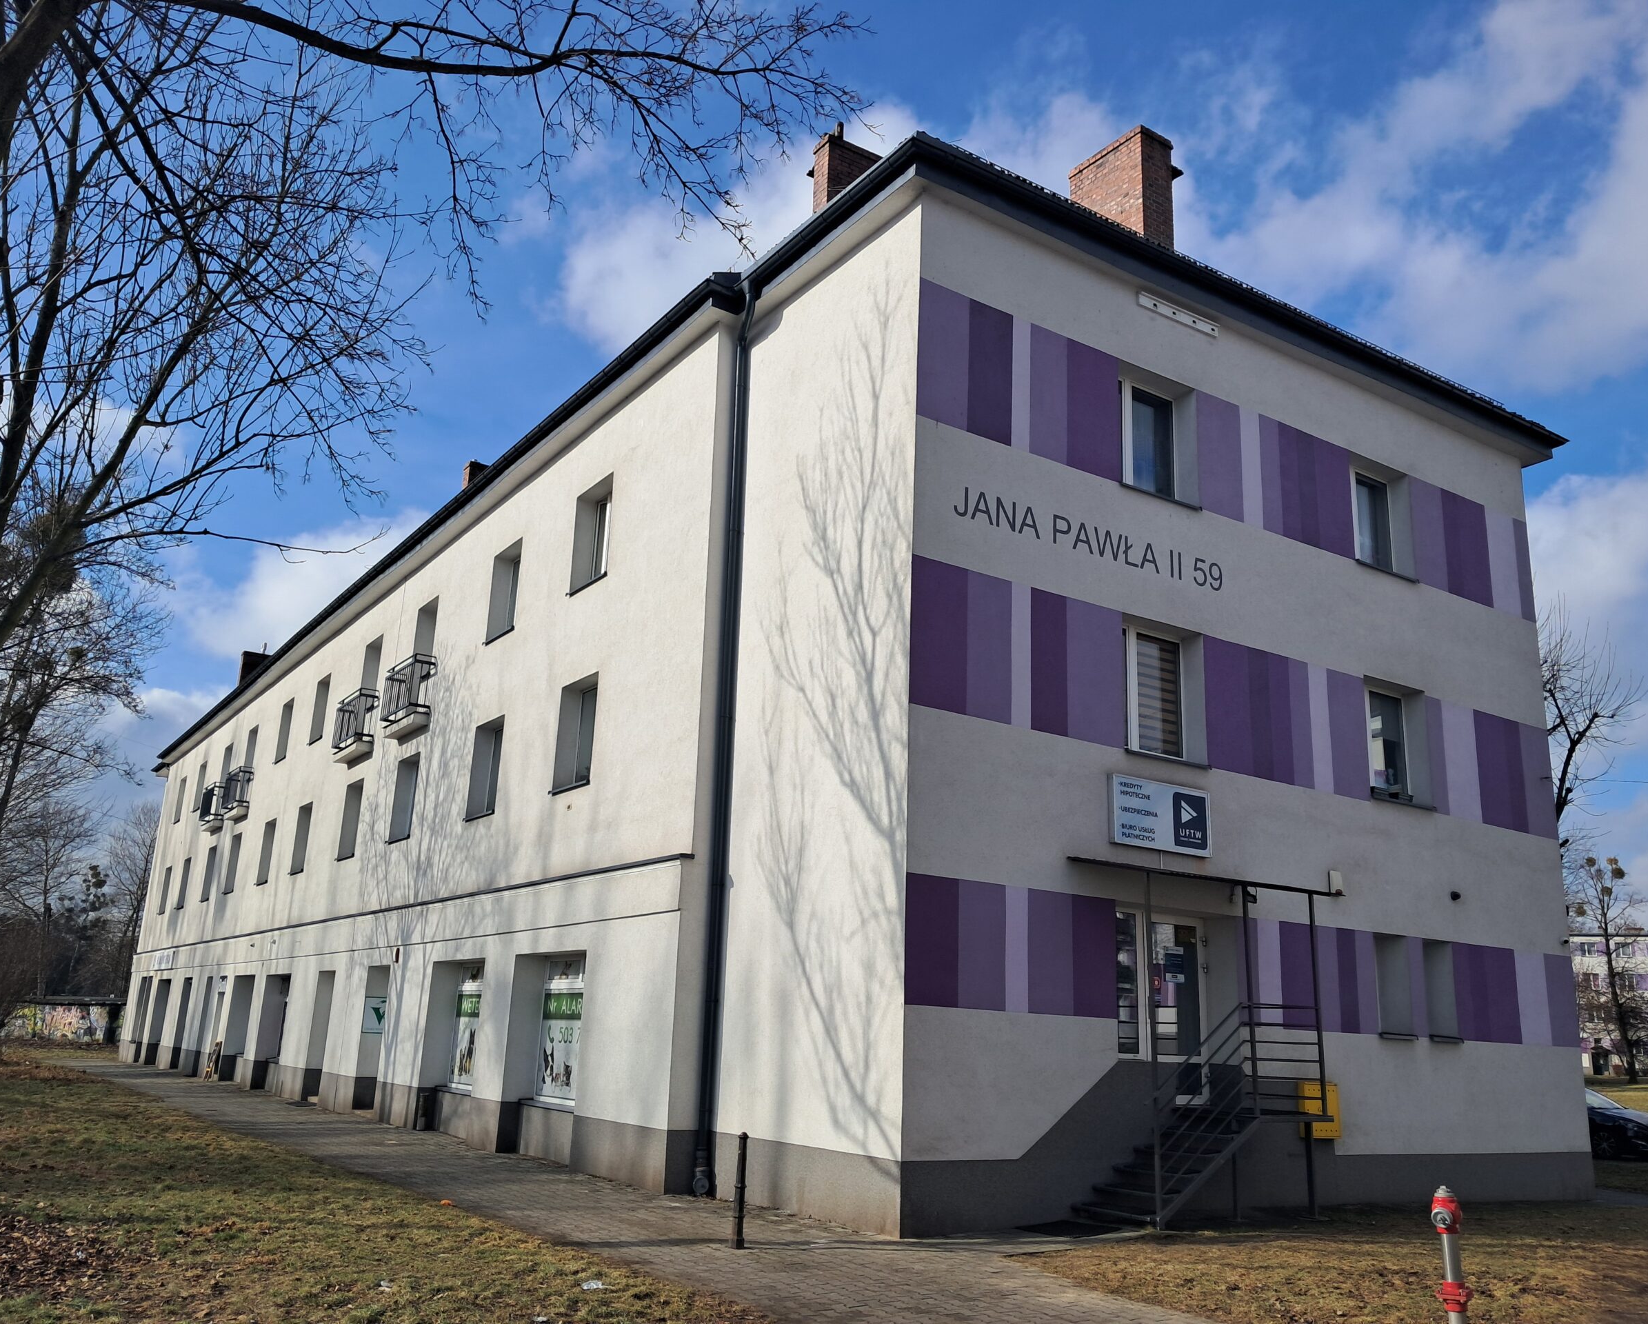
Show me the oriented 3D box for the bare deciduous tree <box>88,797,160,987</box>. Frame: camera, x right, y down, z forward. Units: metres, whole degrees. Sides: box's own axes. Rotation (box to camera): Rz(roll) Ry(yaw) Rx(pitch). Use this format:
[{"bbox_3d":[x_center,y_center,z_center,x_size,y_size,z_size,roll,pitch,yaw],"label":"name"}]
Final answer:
[{"bbox_3d":[-36.540,13.823,74.000,6.000,12.800,6.000,10,-17,-25],"label":"bare deciduous tree"}]

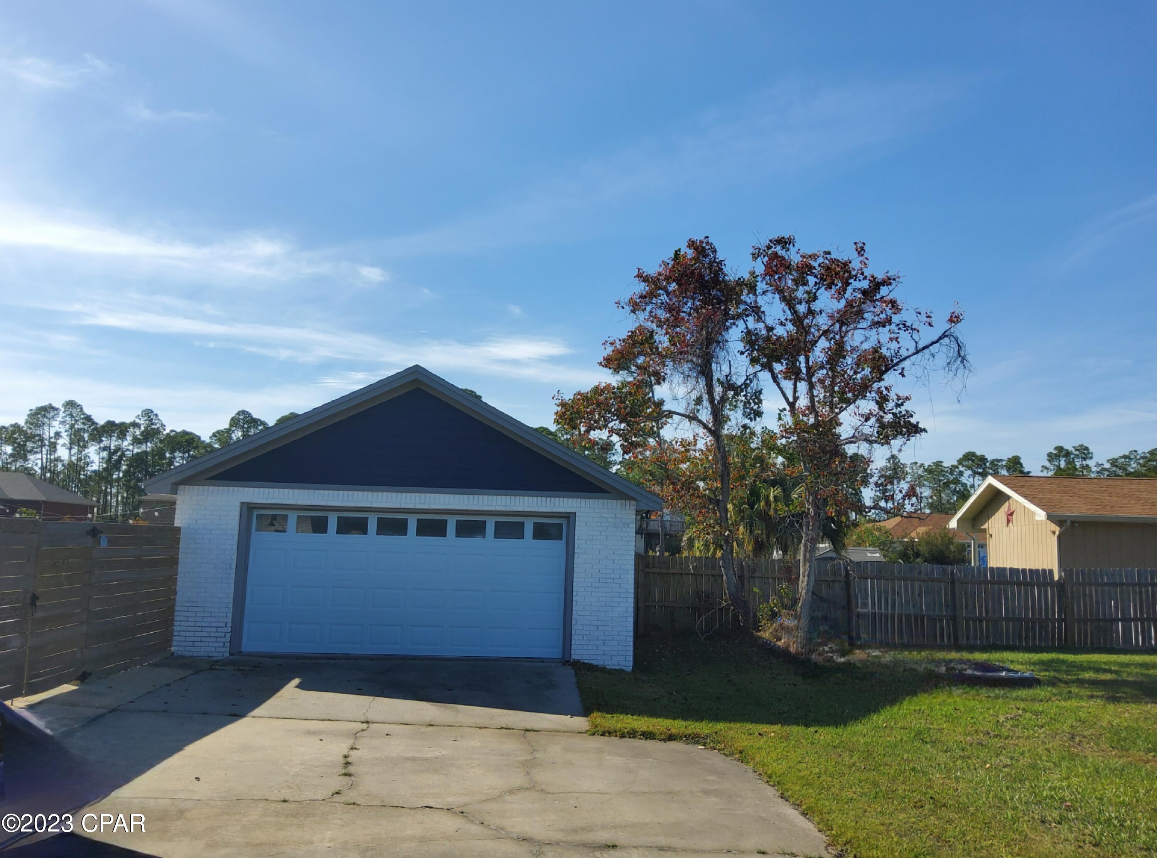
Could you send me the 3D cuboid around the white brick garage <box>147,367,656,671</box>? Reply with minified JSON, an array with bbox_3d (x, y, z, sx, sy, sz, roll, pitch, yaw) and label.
[{"bbox_3d":[-2.896,1.767,16.987,7.800,4.520,7.700,2,-8,-4],"label":"white brick garage"}]

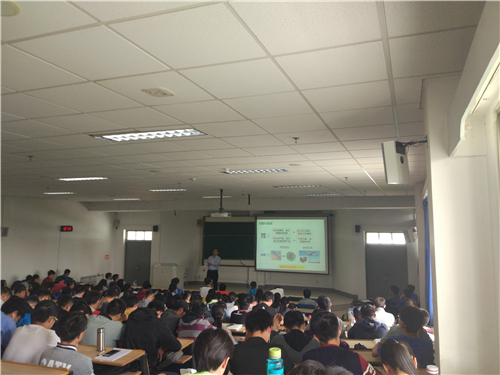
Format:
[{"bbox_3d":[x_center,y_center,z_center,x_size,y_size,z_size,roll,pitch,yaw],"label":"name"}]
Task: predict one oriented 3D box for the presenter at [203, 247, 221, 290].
[{"bbox_3d":[-1.249,2.883,13.324,0.560,1.710,0.420,-2,-5,21],"label":"presenter"}]

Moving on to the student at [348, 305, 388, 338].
[{"bbox_3d":[1.554,2.174,5.284,0.500,1.250,0.720,-1,-5,21],"label":"student"}]

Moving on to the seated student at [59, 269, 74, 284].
[{"bbox_3d":[-5.441,3.055,11.952,0.500,1.250,0.720,-2,-5,26],"label":"seated student"}]

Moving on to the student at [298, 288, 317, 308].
[{"bbox_3d":[1.371,3.071,9.634,0.500,1.260,0.720,-1,-5,21],"label":"student"}]

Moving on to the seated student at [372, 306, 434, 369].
[{"bbox_3d":[1.429,1.724,3.651,0.500,1.280,0.720,-1,-5,13],"label":"seated student"}]

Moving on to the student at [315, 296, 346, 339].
[{"bbox_3d":[1.085,2.150,5.576,0.500,1.280,0.720,-1,-5,21],"label":"student"}]

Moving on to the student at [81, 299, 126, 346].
[{"bbox_3d":[-1.502,1.754,4.192,0.500,1.180,0.720,-2,-5,26],"label":"student"}]

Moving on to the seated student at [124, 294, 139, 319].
[{"bbox_3d":[-1.532,1.964,5.150,0.500,1.180,0.720,-1,-5,16],"label":"seated student"}]

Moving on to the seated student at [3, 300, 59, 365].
[{"bbox_3d":[-1.846,1.641,3.579,0.540,1.240,0.780,-1,-5,18],"label":"seated student"}]

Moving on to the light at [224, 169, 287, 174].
[{"bbox_3d":[0.092,-0.282,7.050,1.200,0.080,0.300,-2,-5,21],"label":"light"}]

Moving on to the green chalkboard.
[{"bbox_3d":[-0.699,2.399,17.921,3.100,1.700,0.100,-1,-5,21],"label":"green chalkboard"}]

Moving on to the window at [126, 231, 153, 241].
[{"bbox_3d":[-4.648,2.032,17.009,1.370,0.430,0.100,-2,-5,21],"label":"window"}]

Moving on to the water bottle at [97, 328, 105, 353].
[{"bbox_3d":[-1.291,1.322,3.500,0.067,0.200,0.067,-1,-5,21],"label":"water bottle"}]

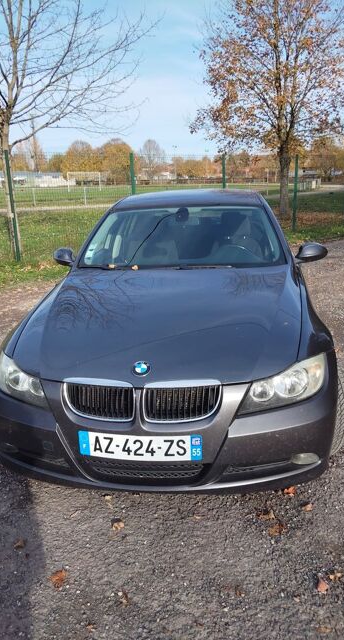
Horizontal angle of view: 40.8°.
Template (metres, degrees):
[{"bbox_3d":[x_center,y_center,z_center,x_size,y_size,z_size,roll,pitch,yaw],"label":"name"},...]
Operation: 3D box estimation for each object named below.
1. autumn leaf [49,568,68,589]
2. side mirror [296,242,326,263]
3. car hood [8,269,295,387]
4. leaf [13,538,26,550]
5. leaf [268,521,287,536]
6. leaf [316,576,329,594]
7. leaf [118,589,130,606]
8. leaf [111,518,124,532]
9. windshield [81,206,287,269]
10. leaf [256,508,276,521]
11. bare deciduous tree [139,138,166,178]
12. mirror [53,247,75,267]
[{"bbox_3d":[-0.452,1.029,1.839,0.088,0.025,0.075,-10,18,-24],"label":"autumn leaf"},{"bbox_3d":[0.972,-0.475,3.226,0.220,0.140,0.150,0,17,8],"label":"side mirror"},{"bbox_3d":[-0.044,-0.038,2.512,1.520,0.270,1.380,0,17,8],"label":"car hood"},{"bbox_3d":[-0.669,0.985,2.028,0.060,0.020,0.060,-2,17,0],"label":"leaf"},{"bbox_3d":[0.467,0.922,2.045,0.082,0.025,0.080,-3,17,0],"label":"leaf"},{"bbox_3d":[0.571,1.003,1.753,0.043,0.028,0.058,-3,17,0],"label":"leaf"},{"bbox_3d":[-0.179,1.049,1.746,0.047,0.020,0.070,-2,17,0],"label":"leaf"},{"bbox_3d":[-0.249,0.940,2.115,0.058,0.022,0.070,-2,17,0],"label":"leaf"},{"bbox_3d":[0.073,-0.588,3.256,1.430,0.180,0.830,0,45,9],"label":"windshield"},{"bbox_3d":[0.436,0.898,2.133,0.090,0.025,0.060,-3,17,0],"label":"leaf"},{"bbox_3d":[-5.625,-44.721,130.000,7.800,13.000,7.800,-3,17,0],"label":"bare deciduous tree"},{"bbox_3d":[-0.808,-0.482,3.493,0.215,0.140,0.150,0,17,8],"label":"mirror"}]

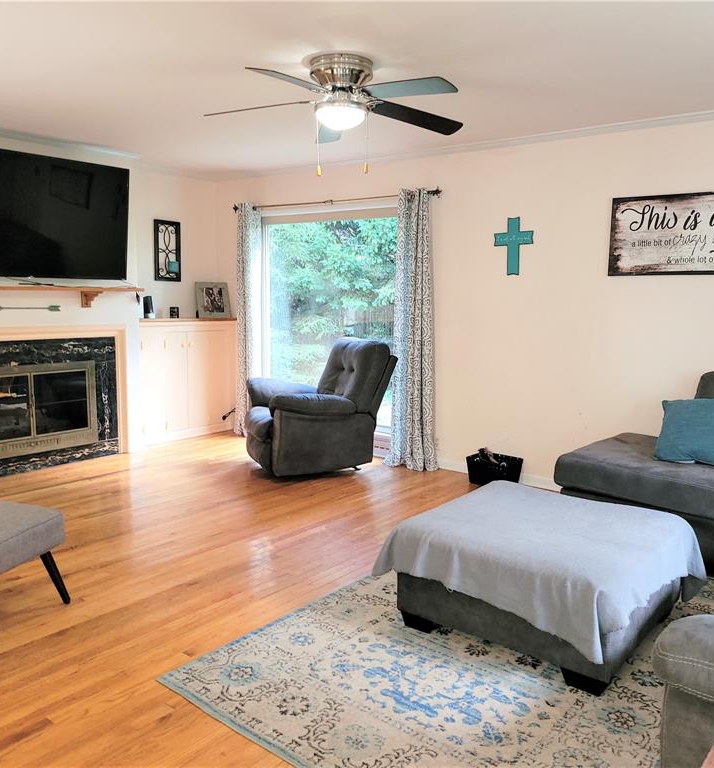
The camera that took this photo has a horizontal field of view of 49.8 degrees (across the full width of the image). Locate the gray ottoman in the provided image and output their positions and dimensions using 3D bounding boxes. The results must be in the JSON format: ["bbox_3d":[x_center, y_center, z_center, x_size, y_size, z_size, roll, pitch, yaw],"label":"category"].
[{"bbox_3d":[0.779,0.783,3.242,0.950,0.440,0.950,6,9,39],"label":"gray ottoman"}]

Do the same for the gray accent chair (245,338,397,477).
[{"bbox_3d":[-0.324,0.133,6.230,1.020,0.970,0.890,-2,8,-23],"label":"gray accent chair"}]

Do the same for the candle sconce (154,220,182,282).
[{"bbox_3d":[-1.677,-1.190,6.900,0.100,0.533,0.287,6,9,39],"label":"candle sconce"}]

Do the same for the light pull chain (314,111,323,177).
[{"bbox_3d":[-0.181,-1.126,3.606,0.020,0.300,0.020,6,9,39],"label":"light pull chain"}]

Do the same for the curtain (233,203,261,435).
[{"bbox_3d":[-1.007,-0.589,7.106,0.339,2.131,0.120,6,9,39],"label":"curtain"}]

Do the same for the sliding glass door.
[{"bbox_3d":[-0.217,-0.569,6.583,1.783,1.934,0.120,6,9,39],"label":"sliding glass door"}]

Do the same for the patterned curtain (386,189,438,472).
[{"bbox_3d":[0.424,-0.419,5.938,0.430,2.132,0.130,6,9,39],"label":"patterned curtain"}]

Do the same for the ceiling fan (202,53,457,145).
[{"bbox_3d":[-0.087,-1.346,3.612,1.390,0.330,1.360,6,9,39],"label":"ceiling fan"}]

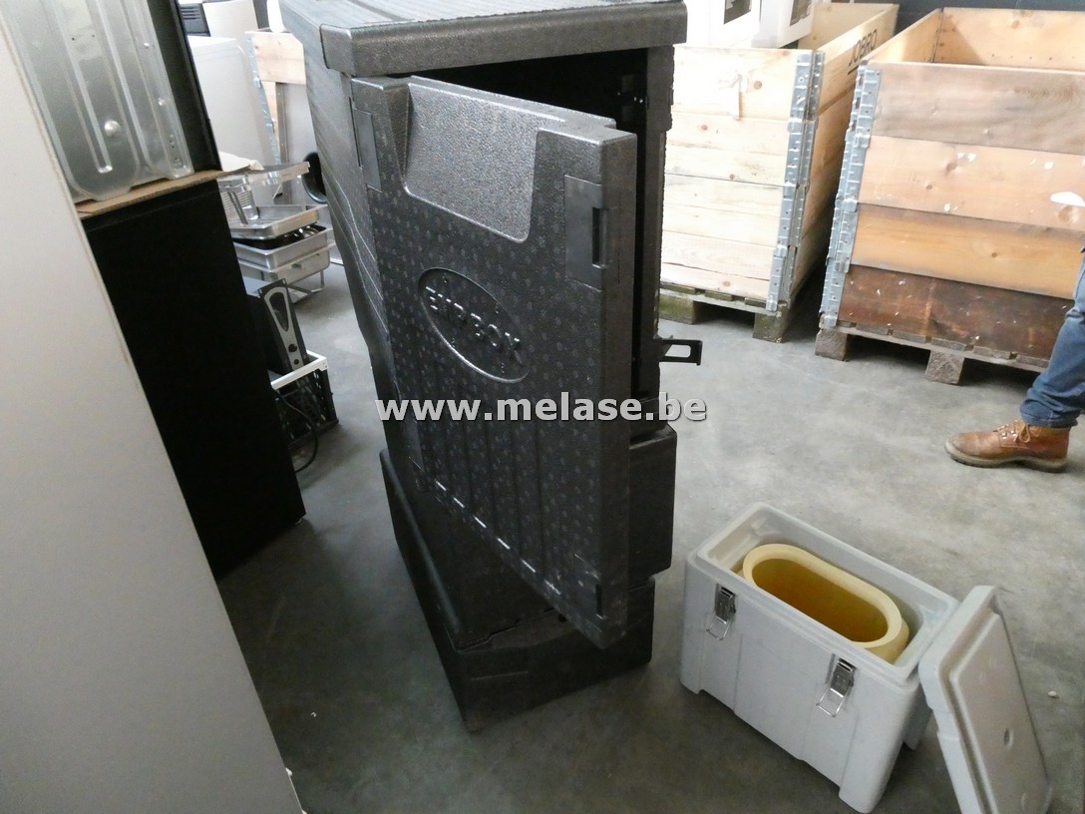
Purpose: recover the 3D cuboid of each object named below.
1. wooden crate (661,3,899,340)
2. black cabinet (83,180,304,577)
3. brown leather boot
[{"bbox_3d":[0.792,-1.013,3.045,0.800,0.934,1.200,16,37,28],"label":"wooden crate"},{"bbox_3d":[-1.005,-0.030,1.696,0.515,0.879,0.535,19,38,31],"label":"black cabinet"},{"bbox_3d":[1.250,0.080,2.022,0.296,0.147,0.104,6,33,14],"label":"brown leather boot"}]

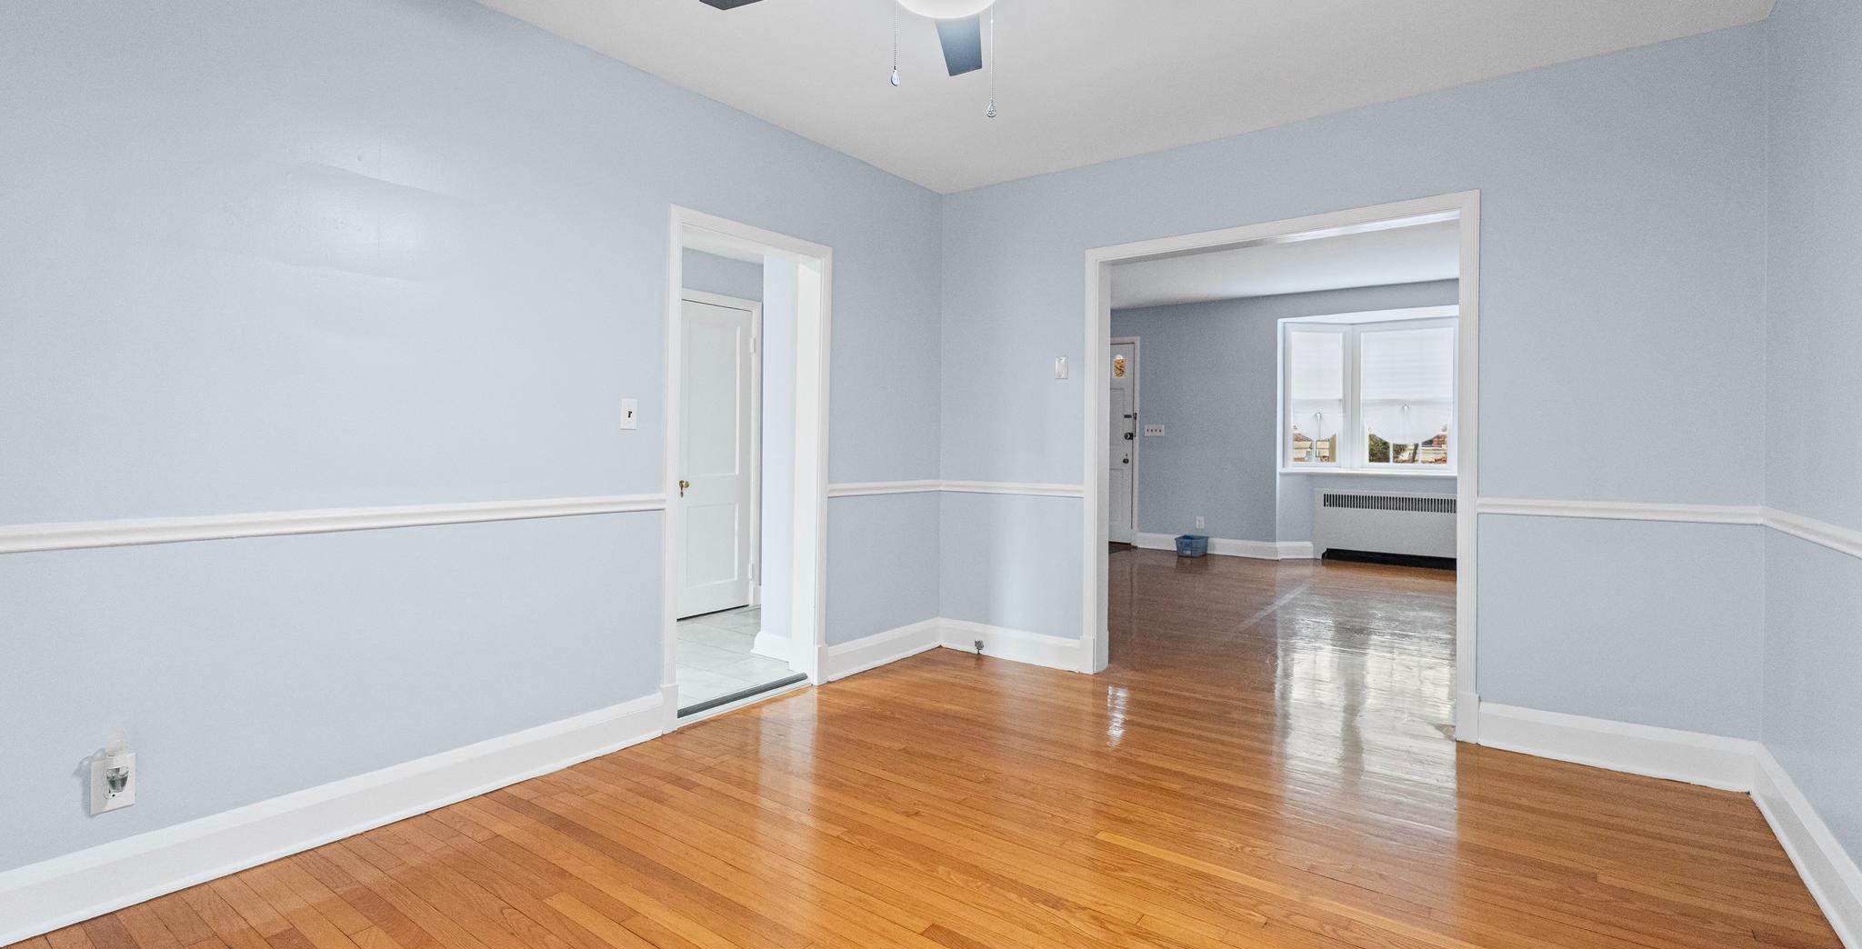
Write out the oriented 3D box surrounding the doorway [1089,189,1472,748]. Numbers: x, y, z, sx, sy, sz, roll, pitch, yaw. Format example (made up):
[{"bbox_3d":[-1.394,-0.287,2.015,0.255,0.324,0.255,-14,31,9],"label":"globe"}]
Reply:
[{"bbox_3d":[1.488,-0.045,3.747,1.662,2.132,0.189,1,2,37],"label":"doorway"}]

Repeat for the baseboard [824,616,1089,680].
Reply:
[{"bbox_3d":[0.135,0.926,4.101,0.911,0.167,0.956,1,2,37],"label":"baseboard"}]

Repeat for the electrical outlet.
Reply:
[{"bbox_3d":[-1.982,0.752,2.007,0.022,0.125,0.076,1,2,37],"label":"electrical outlet"}]

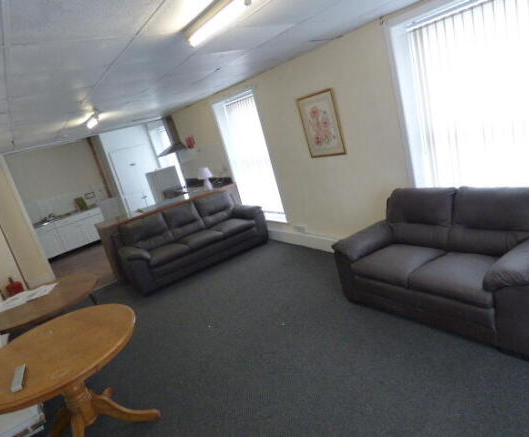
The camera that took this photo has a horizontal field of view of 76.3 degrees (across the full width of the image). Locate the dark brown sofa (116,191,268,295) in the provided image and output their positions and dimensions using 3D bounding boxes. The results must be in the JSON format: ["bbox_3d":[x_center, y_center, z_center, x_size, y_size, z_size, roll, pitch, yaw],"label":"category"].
[{"bbox_3d":[-1.122,0.271,5.256,2.002,0.880,0.900,-22,16,-28],"label":"dark brown sofa"}]

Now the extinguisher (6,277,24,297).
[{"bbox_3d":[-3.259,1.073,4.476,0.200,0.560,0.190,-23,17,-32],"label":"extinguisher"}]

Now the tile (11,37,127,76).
[{"bbox_3d":[-1.145,-0.919,1.928,0.590,0.020,0.590,-23,17,-32],"label":"tile"}]

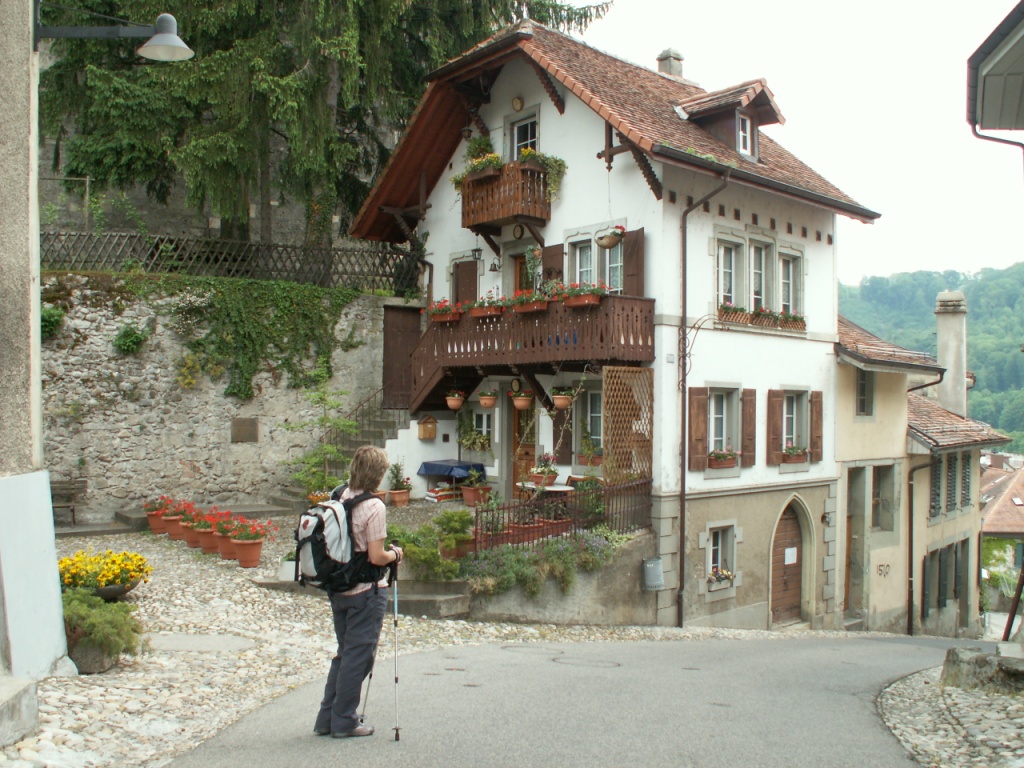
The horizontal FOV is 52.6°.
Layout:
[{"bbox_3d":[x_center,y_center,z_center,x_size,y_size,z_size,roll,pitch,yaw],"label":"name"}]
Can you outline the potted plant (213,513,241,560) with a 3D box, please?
[{"bbox_3d":[-3.326,1.778,12.124,0.460,0.530,0.460,1,-1,-15],"label":"potted plant"}]

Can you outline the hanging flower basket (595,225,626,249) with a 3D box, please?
[{"bbox_3d":[1.490,-2.216,15.665,0.470,0.380,0.430,0,-1,5],"label":"hanging flower basket"}]

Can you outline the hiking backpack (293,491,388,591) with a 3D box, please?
[{"bbox_3d":[-0.975,0.879,5.850,0.410,0.530,0.360,2,-1,-37],"label":"hiking backpack"}]

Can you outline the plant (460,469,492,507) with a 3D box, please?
[{"bbox_3d":[-0.619,1.810,18.388,0.440,0.683,0.440,1,-2,-39],"label":"plant"}]

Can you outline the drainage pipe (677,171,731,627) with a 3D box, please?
[{"bbox_3d":[3.084,0.286,16.637,0.989,7.300,0.140,-1,-2,44],"label":"drainage pipe"}]

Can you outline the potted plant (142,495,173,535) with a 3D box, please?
[{"bbox_3d":[-4.884,1.800,14.341,0.430,0.530,0.430,1,-1,-19],"label":"potted plant"}]

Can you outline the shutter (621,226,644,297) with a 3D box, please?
[{"bbox_3d":[1.982,-1.825,16.878,0.450,1.360,0.050,-1,-2,44],"label":"shutter"}]

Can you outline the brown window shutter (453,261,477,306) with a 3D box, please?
[{"bbox_3d":[-0.931,-1.738,20.668,0.060,1.380,0.660,1,-2,-39],"label":"brown window shutter"}]

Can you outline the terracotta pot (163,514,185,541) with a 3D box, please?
[{"bbox_3d":[-4.647,2.003,14.300,0.385,0.330,0.385,0,-1,0],"label":"terracotta pot"}]

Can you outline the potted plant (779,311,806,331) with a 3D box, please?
[{"bbox_3d":[5.281,-1.195,19.492,0.240,0.310,0.860,-1,-2,43],"label":"potted plant"}]

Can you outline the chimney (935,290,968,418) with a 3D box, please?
[{"bbox_3d":[12.324,-0.812,29.000,0.840,3.600,0.780,0,-1,28],"label":"chimney"}]

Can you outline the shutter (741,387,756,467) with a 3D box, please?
[{"bbox_3d":[4.235,0.776,18.463,0.050,1.351,0.468,-1,-2,44],"label":"shutter"}]

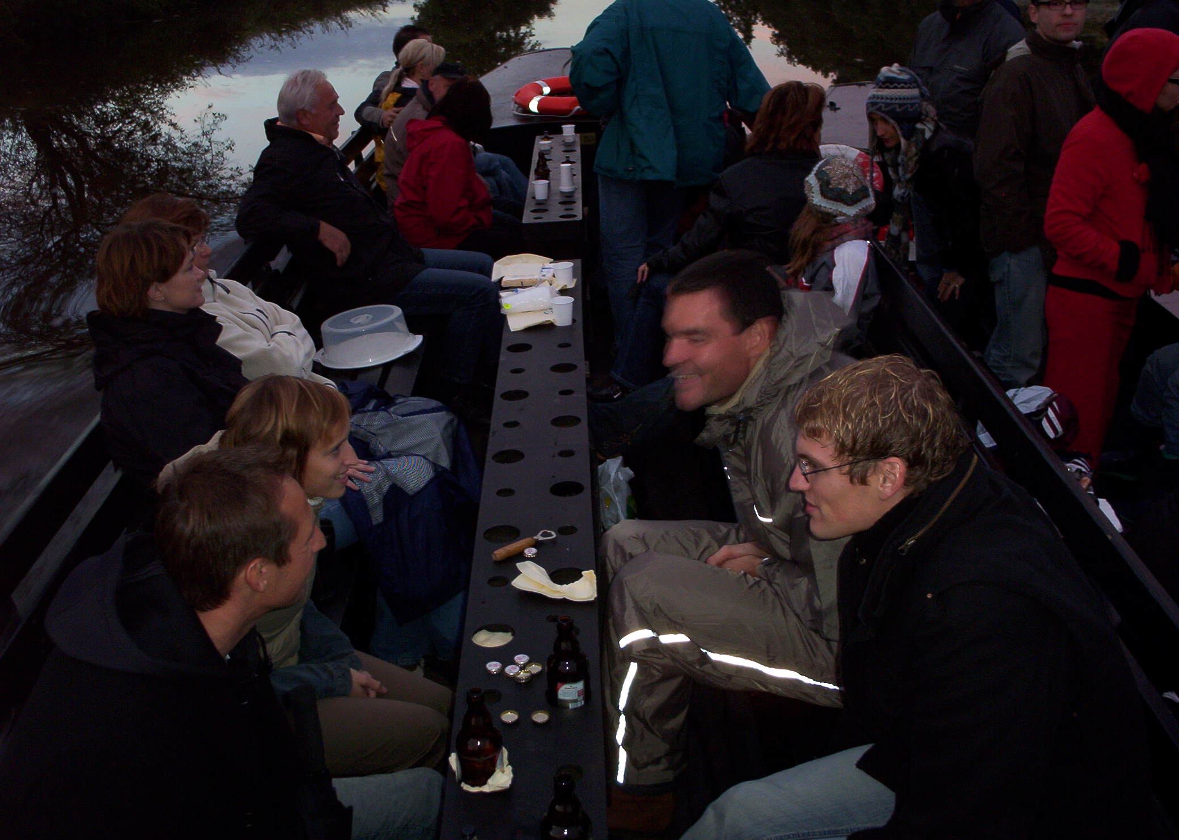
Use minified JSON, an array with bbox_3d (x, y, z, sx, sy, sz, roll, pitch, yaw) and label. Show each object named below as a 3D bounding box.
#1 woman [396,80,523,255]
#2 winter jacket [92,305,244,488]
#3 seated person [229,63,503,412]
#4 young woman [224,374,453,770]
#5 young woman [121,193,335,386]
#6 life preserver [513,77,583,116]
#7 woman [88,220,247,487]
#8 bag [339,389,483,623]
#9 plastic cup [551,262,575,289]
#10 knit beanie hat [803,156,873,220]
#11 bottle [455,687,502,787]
[{"bbox_3d":[-0.559,-0.725,4.686,0.620,1.140,0.500,-9,26,-19],"label":"woman"},{"bbox_3d":[-0.831,0.066,2.622,0.440,0.580,0.490,-6,25,-12],"label":"winter jacket"},{"bbox_3d":[-0.707,-0.542,4.162,0.840,1.240,0.640,2,24,3],"label":"seated person"},{"bbox_3d":[-0.477,0.454,2.104,0.620,1.130,0.500,-2,24,-4],"label":"young woman"},{"bbox_3d":[-0.720,0.017,3.020,0.740,1.160,0.520,-3,24,-6],"label":"young woman"},{"bbox_3d":[-0.064,-1.773,6.727,0.720,0.110,0.720,-1,24,-1],"label":"life preserver"},{"bbox_3d":[-0.702,0.147,2.673,0.700,1.210,0.500,-6,25,-12],"label":"woman"},{"bbox_3d":[-0.465,0.207,2.893,0.390,0.420,0.500,-1,24,-1],"label":"bag"},{"bbox_3d":[-0.090,-0.494,4.099,0.072,0.082,0.072,0,24,0],"label":"plastic cup"},{"bbox_3d":[0.686,-0.637,3.340,0.190,0.170,0.205,0,44,0],"label":"knit beanie hat"},{"bbox_3d":[-0.169,0.484,1.861,0.070,0.175,0.070,-1,24,-1],"label":"bottle"}]

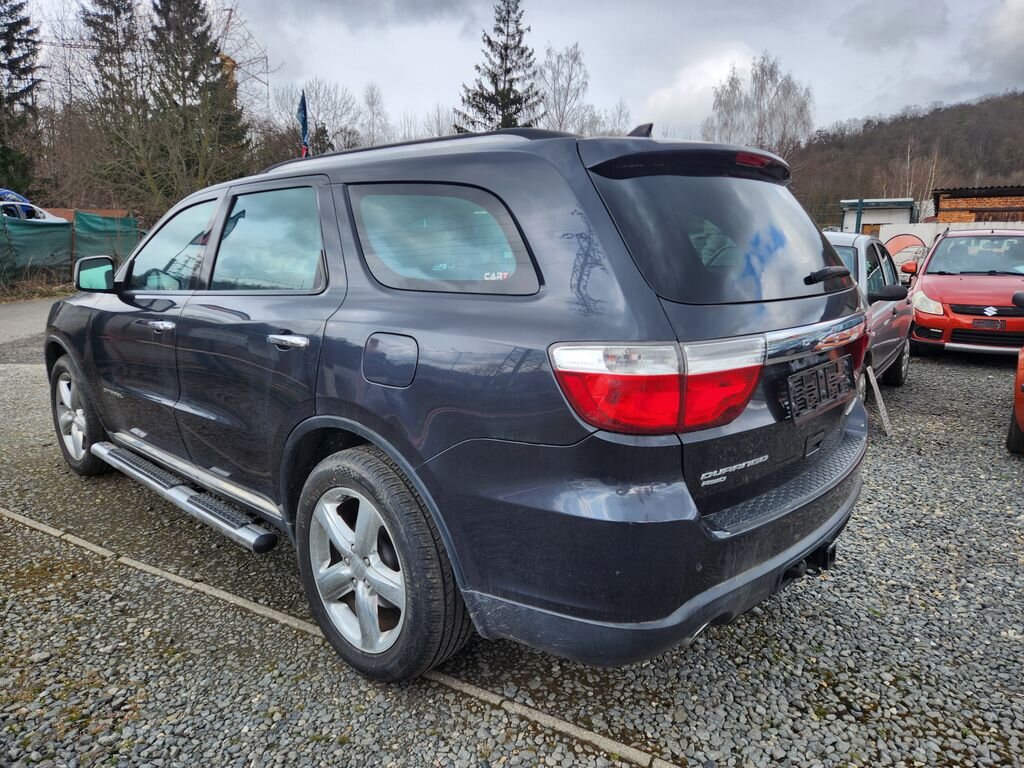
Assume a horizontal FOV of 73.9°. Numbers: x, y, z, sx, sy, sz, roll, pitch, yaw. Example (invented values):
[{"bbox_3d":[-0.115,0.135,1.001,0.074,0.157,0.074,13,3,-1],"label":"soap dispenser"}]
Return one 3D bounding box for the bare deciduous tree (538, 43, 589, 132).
[{"bbox_3d":[3.770,-17.090,52.637,4.100,17.218,4.100,1,11,4],"label":"bare deciduous tree"}]

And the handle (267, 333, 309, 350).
[{"bbox_3d":[-0.764,-0.146,2.347,0.250,0.045,0.055,10,14,41],"label":"handle"}]

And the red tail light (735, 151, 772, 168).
[{"bbox_3d":[0.737,-0.696,2.129,0.045,0.036,0.240,10,14,41],"label":"red tail light"}]

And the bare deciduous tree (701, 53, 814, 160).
[{"bbox_3d":[18.495,-16.705,52.833,8.800,16.713,7.500,4,11,18],"label":"bare deciduous tree"}]

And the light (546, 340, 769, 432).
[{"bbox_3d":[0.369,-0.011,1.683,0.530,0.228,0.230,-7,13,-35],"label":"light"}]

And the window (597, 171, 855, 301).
[{"bbox_3d":[0.754,-0.448,2.156,1.460,0.480,0.110,-11,-18,-47],"label":"window"}]

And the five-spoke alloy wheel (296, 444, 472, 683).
[{"bbox_3d":[-0.447,0.603,2.345,0.773,0.773,0.270,10,14,41],"label":"five-spoke alloy wheel"}]

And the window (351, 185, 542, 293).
[{"bbox_3d":[-0.238,-0.446,2.015,0.923,0.353,0.060,10,-6,39],"label":"window"}]

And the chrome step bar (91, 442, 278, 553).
[{"bbox_3d":[-1.655,0.494,3.289,1.900,0.075,0.120,10,14,41],"label":"chrome step bar"}]

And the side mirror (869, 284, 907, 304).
[{"bbox_3d":[2.964,-0.708,5.350,0.250,0.155,0.110,8,13,35],"label":"side mirror"}]

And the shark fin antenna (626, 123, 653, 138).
[{"bbox_3d":[0.428,-0.863,2.359,0.140,0.066,0.060,10,14,41],"label":"shark fin antenna"}]

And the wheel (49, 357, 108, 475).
[{"bbox_3d":[-2.687,0.189,4.347,0.765,0.765,0.270,10,14,41],"label":"wheel"}]

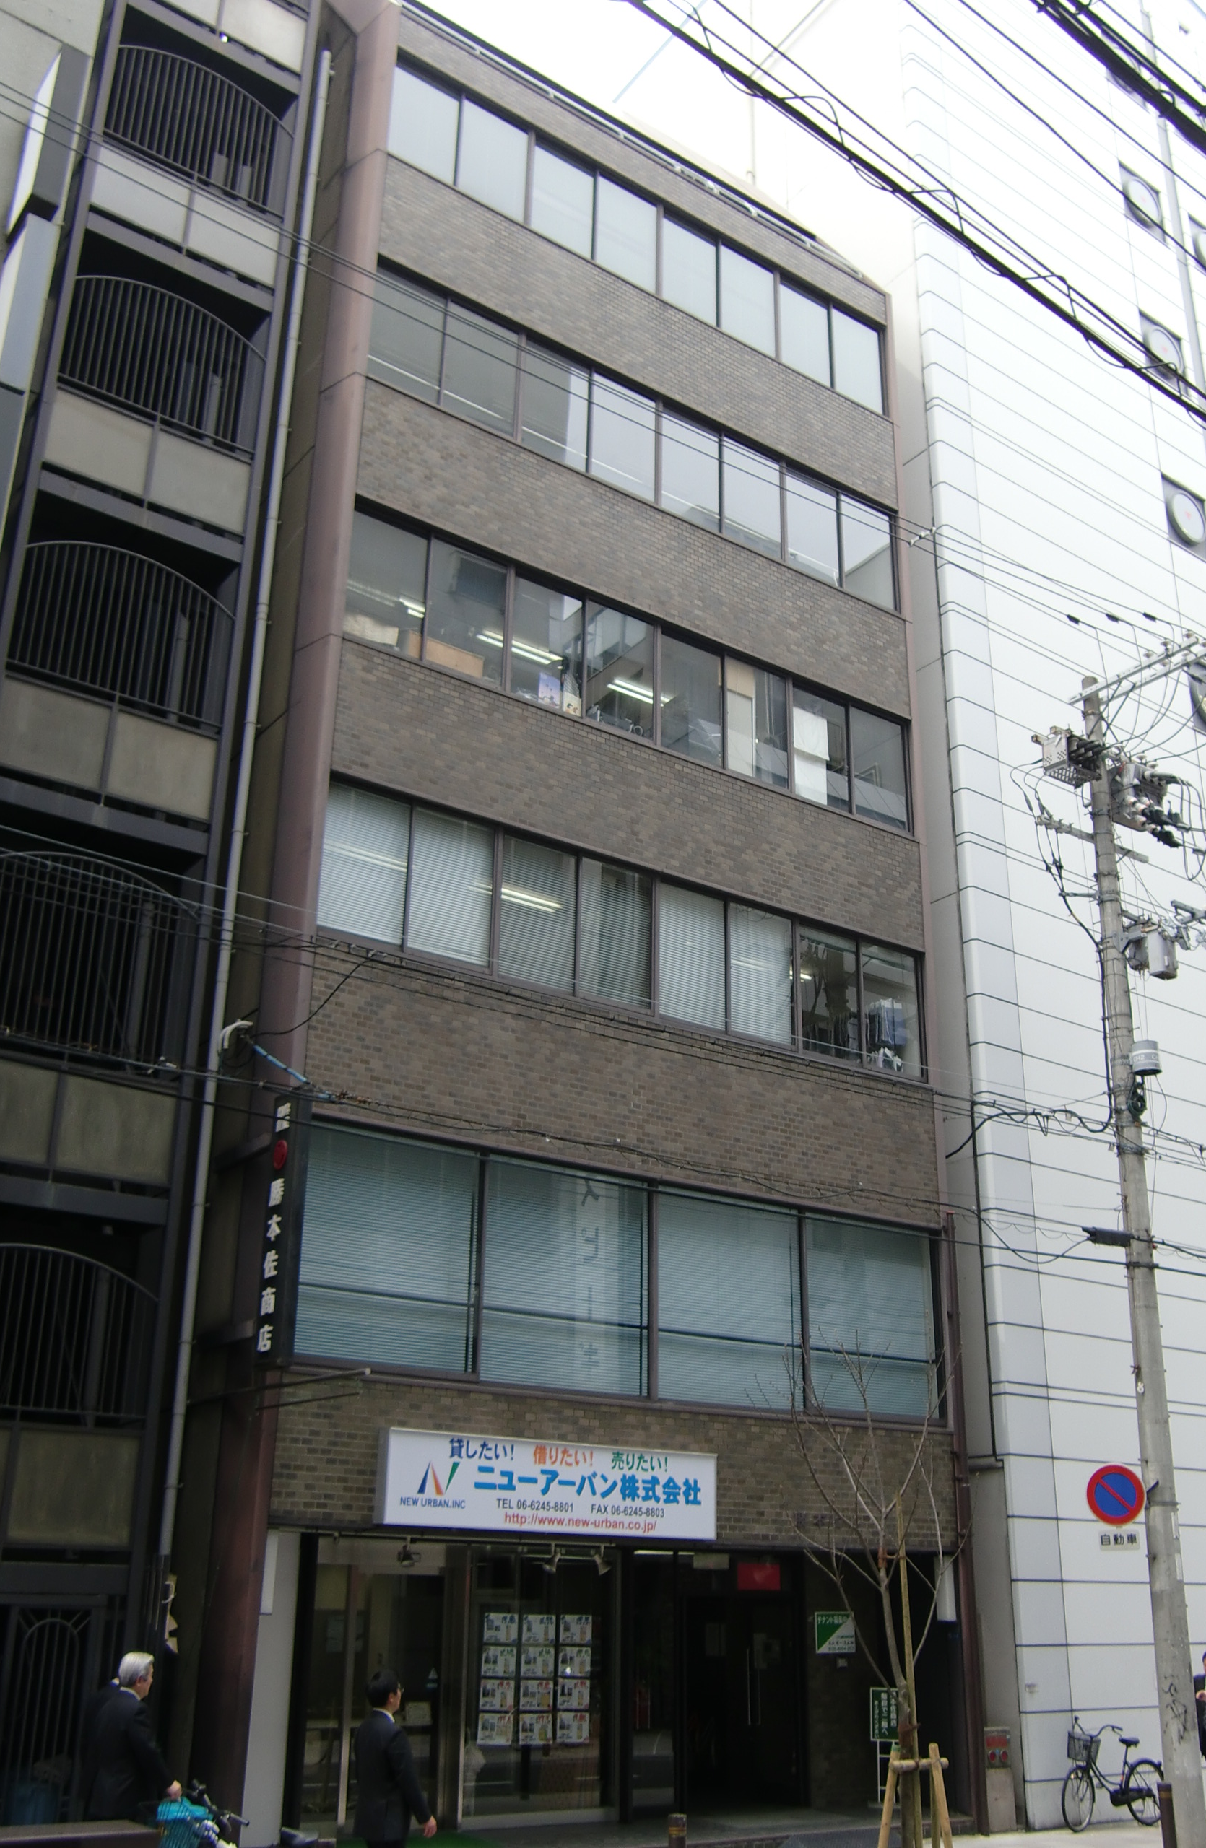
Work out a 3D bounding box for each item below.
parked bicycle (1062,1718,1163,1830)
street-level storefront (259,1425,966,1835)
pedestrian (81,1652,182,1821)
[{"bbox_3d":[5.349,8.778,18.230,1.680,1.060,0.550,17,-27,-34],"label":"parked bicycle"},{"bbox_3d":[0.388,6.493,16.104,7.800,3.550,0.700,16,-26,-33],"label":"street-level storefront"},{"bbox_3d":[-2.948,5.389,10.950,0.500,1.670,0.500,17,-27,-35],"label":"pedestrian"}]

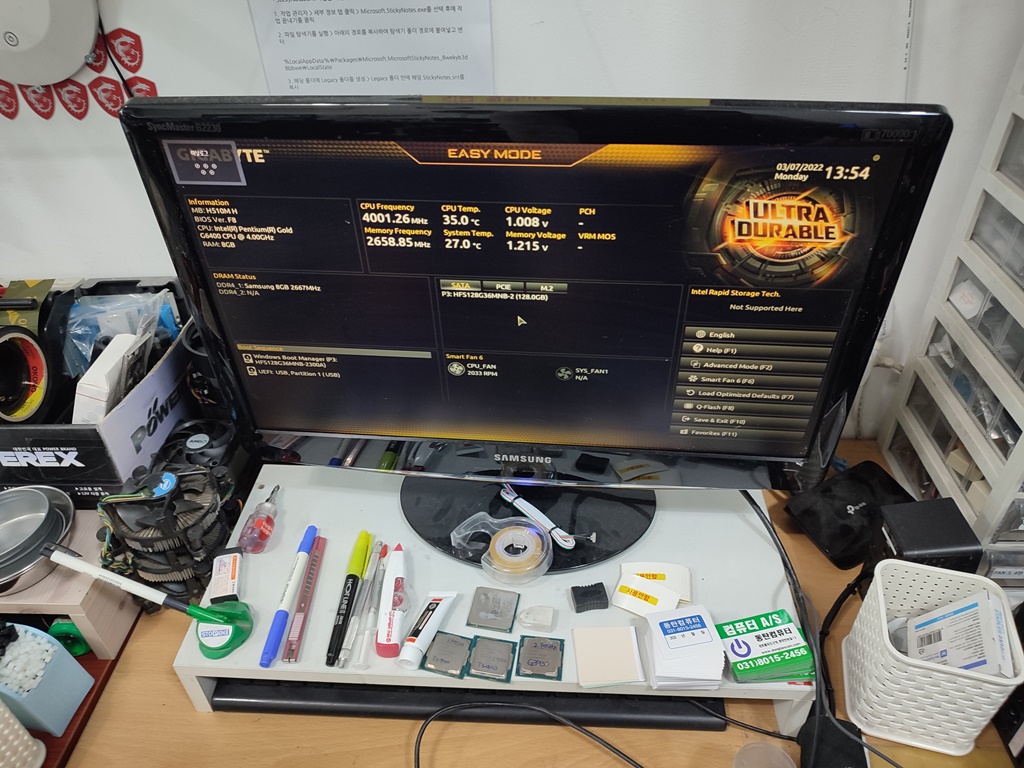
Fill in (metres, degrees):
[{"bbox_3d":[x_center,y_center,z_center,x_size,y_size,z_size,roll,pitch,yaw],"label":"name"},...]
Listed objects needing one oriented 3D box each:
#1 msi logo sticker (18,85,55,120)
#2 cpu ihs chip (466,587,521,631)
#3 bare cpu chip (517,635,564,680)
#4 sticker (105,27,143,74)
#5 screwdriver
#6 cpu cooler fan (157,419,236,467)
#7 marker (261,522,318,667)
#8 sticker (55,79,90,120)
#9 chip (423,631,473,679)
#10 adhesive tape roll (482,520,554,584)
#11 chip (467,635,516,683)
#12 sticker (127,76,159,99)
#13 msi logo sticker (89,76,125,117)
[{"bbox_3d":[-0.448,-0.271,0.678,0.033,0.039,0.001,1,41,4],"label":"msi logo sticker"},{"bbox_3d":[-0.016,0.200,0.631,0.040,0.005,0.040,6,37,11],"label":"cpu ihs chip"},{"bbox_3d":[0.024,0.227,0.592,0.037,0.004,0.037,3,37,7],"label":"bare cpu chip"},{"bbox_3d":[-0.347,-0.301,0.643,0.033,0.039,0.001,1,41,4],"label":"sticker"},{"bbox_3d":[-0.247,0.131,0.715,0.026,0.026,0.085,0,36,3],"label":"screwdriver"},{"bbox_3d":[-0.379,0.077,0.863,0.070,0.020,0.070,1,47,2],"label":"cpu cooler fan"},{"bbox_3d":[-0.202,0.188,0.647,0.013,0.013,0.149,0,36,2],"label":"marker"},{"bbox_3d":[-0.414,-0.270,0.675,0.033,0.039,0.001,1,41,4],"label":"sticker"},{"bbox_3d":[-0.052,0.227,0.597,0.037,0.004,0.037,9,38,15],"label":"chip"},{"bbox_3d":[0.005,0.155,0.663,0.065,0.018,0.065,-1,41,1],"label":"adhesive tape roll"},{"bbox_3d":[-0.017,0.231,0.597,0.037,0.004,0.037,6,42,9],"label":"chip"},{"bbox_3d":[-0.347,-0.269,0.667,0.032,0.038,0.001,1,36,3],"label":"sticker"},{"bbox_3d":[-0.381,-0.271,0.672,0.033,0.039,0.001,1,41,4],"label":"msi logo sticker"}]

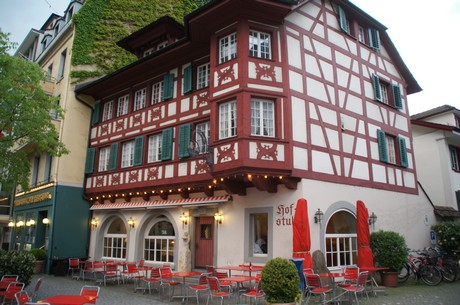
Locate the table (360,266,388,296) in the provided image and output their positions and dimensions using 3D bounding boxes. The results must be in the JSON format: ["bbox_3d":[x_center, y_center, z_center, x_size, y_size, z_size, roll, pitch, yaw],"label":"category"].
[{"bbox_3d":[4.913,4.373,11.811,0.920,0.740,0.660,10,-17,-35],"label":"table"}]

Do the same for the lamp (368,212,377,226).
[{"bbox_3d":[5.689,2.649,13.618,0.240,0.490,0.290,10,-16,-36],"label":"lamp"}]

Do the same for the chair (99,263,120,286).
[{"bbox_3d":[-5.020,5.177,14.642,0.500,0.860,0.560,8,-15,-29],"label":"chair"}]

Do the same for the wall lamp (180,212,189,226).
[{"bbox_3d":[-1.941,2.838,14.643,0.240,0.490,0.290,-10,-16,37],"label":"wall lamp"}]

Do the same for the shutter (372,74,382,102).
[{"bbox_3d":[7.040,-3.067,16.414,0.060,1.282,0.520,-12,-18,42],"label":"shutter"}]

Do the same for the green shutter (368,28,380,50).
[{"bbox_3d":[6.826,-5.415,16.287,0.540,1.050,0.060,3,-13,-13],"label":"green shutter"}]

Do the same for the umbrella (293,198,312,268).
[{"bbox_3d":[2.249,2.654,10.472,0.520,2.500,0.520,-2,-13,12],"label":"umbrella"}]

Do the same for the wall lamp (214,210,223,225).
[{"bbox_3d":[-0.466,2.648,13.967,0.230,0.550,0.300,-10,-17,36],"label":"wall lamp"}]

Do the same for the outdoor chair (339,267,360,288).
[{"bbox_3d":[3.888,4.260,11.271,0.500,0.860,0.560,-7,-15,29],"label":"outdoor chair"}]

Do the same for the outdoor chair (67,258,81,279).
[{"bbox_3d":[-6.873,5.138,15.194,0.540,0.840,0.480,-11,-17,42],"label":"outdoor chair"}]

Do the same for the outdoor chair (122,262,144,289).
[{"bbox_3d":[-3.483,4.508,12.494,0.540,0.840,0.480,-10,-17,39],"label":"outdoor chair"}]

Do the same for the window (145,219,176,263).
[{"bbox_3d":[-3.304,4.181,16.305,2.258,1.978,0.150,-10,-17,36],"label":"window"}]

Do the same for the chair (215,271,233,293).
[{"bbox_3d":[-0.211,3.998,10.394,0.480,0.840,0.540,11,-16,-38],"label":"chair"}]

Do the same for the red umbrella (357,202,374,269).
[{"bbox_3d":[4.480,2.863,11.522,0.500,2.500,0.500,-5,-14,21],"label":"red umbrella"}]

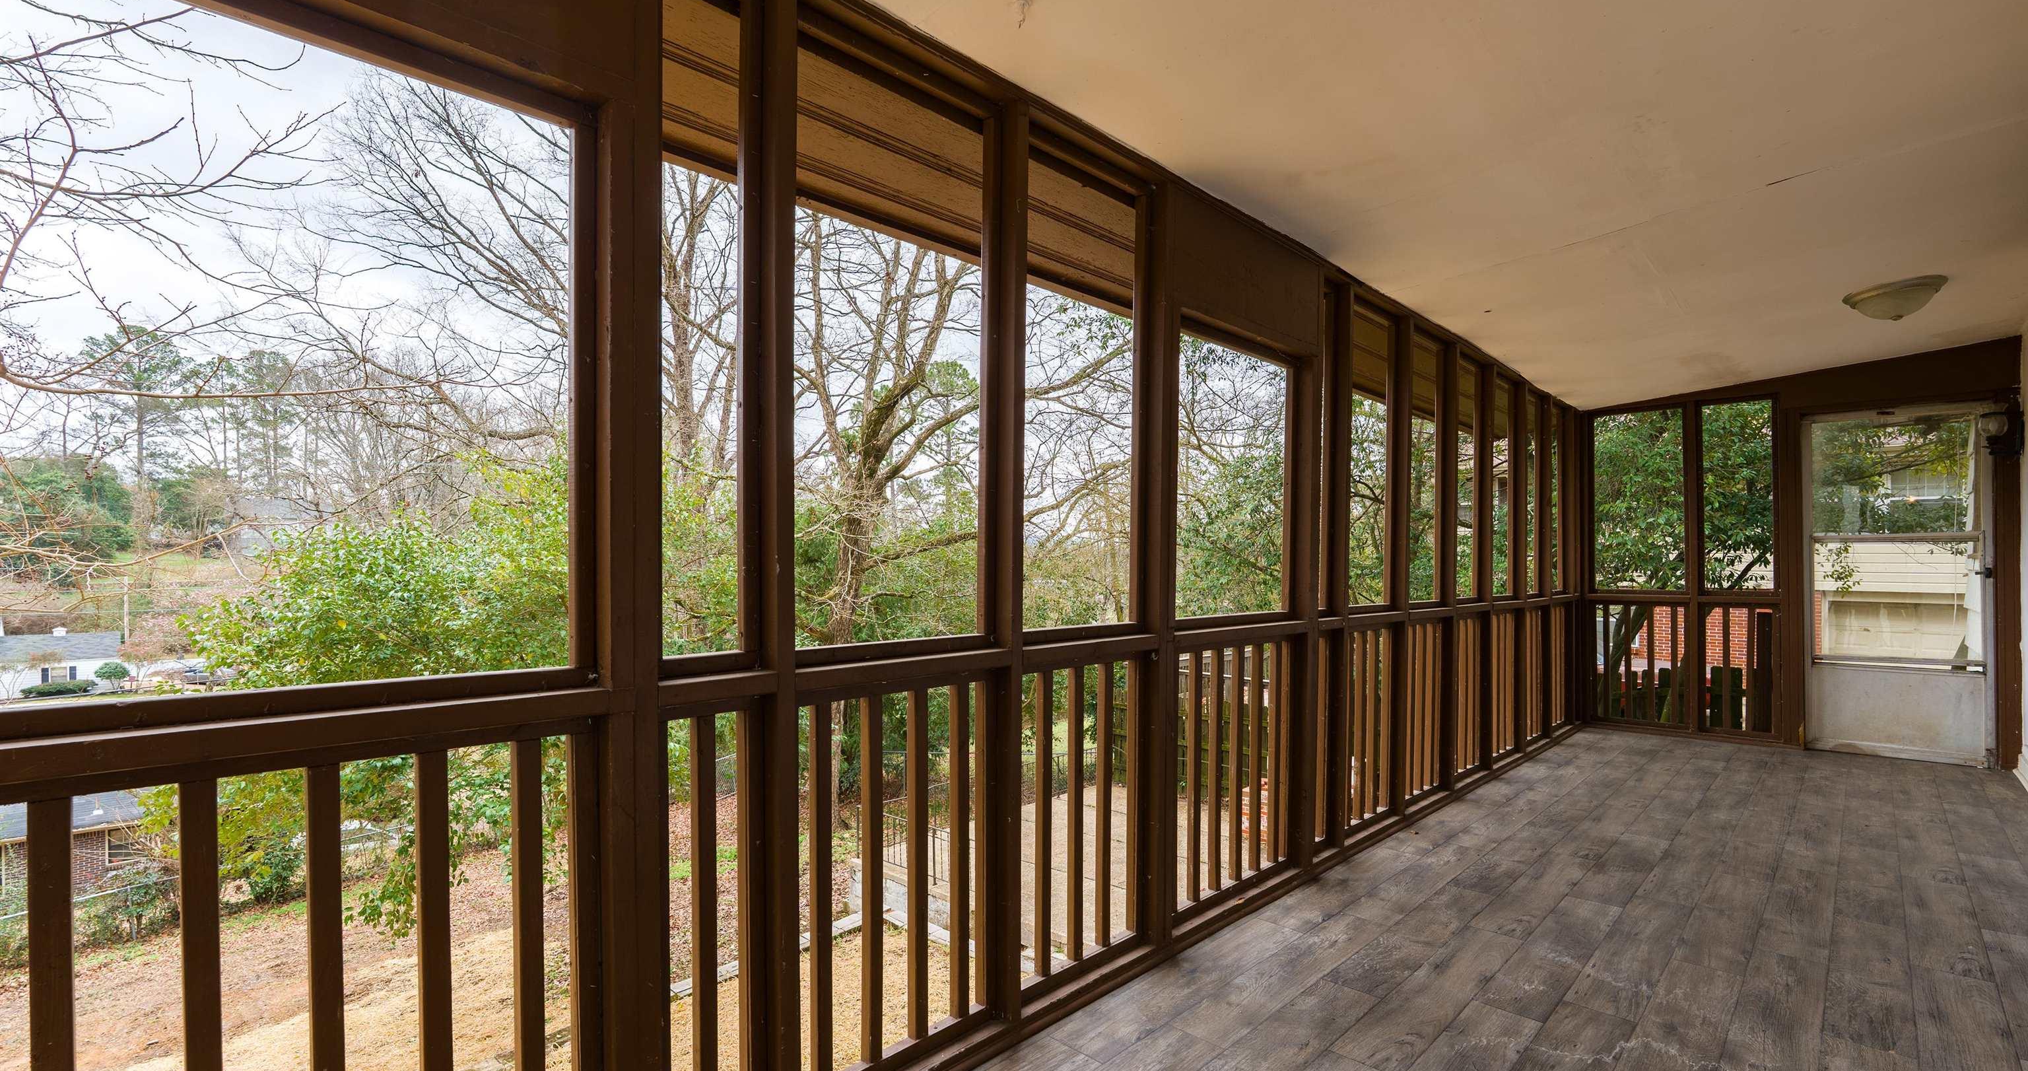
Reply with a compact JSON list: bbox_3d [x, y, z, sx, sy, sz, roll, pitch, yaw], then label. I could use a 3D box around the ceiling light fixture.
[{"bbox_3d":[3.854,-1.012,3.938,0.340,0.135,0.340,-8,-7,43],"label":"ceiling light fixture"}]

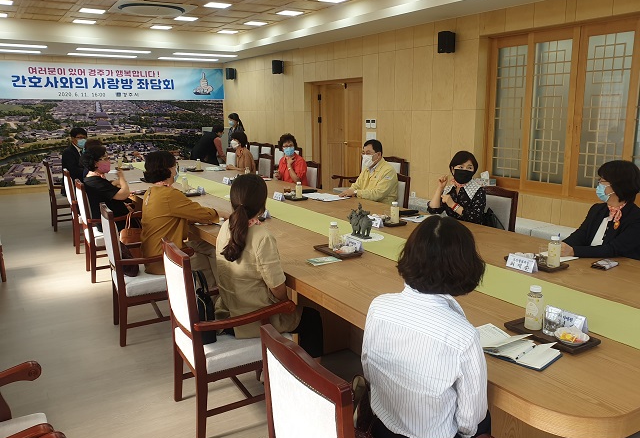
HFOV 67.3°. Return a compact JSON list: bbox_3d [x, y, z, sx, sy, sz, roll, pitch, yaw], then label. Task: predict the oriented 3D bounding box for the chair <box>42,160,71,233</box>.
[{"bbox_3d":[-3.540,-0.365,6.817,0.576,0.966,0.556,-10,16,-33],"label":"chair"}]

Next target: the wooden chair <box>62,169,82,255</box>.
[{"bbox_3d":[-2.731,-0.138,5.842,0.575,0.995,0.550,-8,15,-30],"label":"wooden chair"}]

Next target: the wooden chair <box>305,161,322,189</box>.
[{"bbox_3d":[-0.337,-0.229,6.190,0.575,0.995,0.579,-8,15,-30],"label":"wooden chair"}]

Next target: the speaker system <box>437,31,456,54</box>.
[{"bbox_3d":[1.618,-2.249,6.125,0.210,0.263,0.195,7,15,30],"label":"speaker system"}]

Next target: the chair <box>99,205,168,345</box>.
[{"bbox_3d":[-1.282,0.359,3.618,0.575,0.995,0.560,-7,15,-28],"label":"chair"}]

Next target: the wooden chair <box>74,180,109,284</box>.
[{"bbox_3d":[-2.107,0.072,4.901,0.575,0.995,0.560,-8,15,-30],"label":"wooden chair"}]

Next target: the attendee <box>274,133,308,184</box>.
[{"bbox_3d":[-0.409,-0.349,5.798,0.488,1.298,0.683,8,16,33],"label":"attendee"}]

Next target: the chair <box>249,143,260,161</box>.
[{"bbox_3d":[-1.582,-1.077,9.957,0.575,0.995,0.579,-8,15,-30],"label":"chair"}]

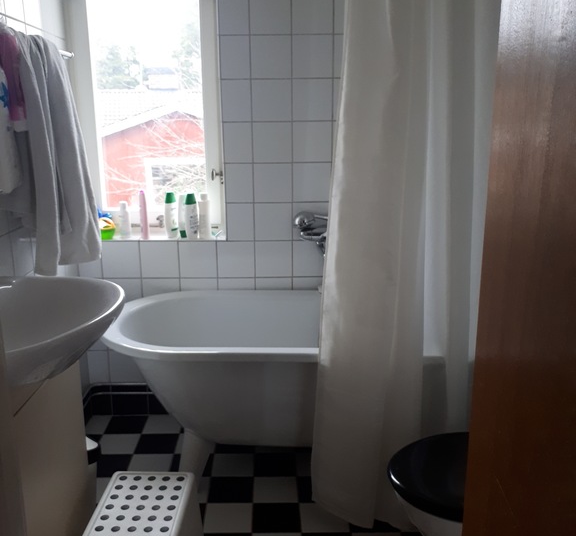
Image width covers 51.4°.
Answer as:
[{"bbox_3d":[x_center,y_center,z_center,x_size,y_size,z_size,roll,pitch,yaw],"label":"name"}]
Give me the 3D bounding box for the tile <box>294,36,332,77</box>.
[{"bbox_3d":[0.093,-0.780,2.221,0.150,0.150,0.008,0,14,-1],"label":"tile"}]

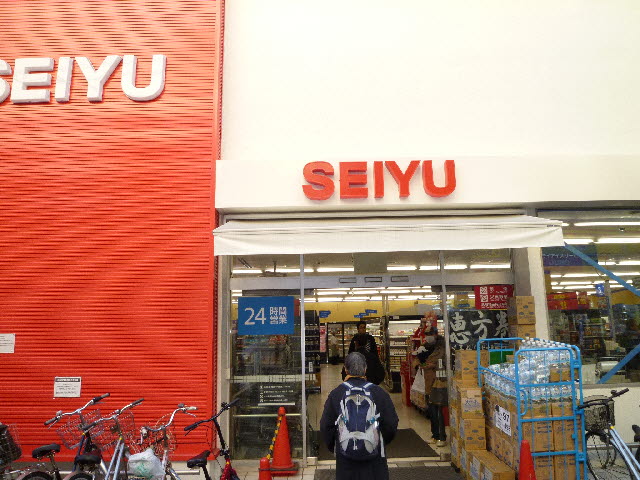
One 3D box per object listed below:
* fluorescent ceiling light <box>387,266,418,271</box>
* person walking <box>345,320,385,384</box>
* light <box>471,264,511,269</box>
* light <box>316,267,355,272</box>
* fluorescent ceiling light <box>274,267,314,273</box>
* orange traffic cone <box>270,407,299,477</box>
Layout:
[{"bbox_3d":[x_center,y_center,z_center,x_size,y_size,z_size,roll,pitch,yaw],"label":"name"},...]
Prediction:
[{"bbox_3d":[1.804,0.707,11.344,1.220,0.100,0.160,-1,-11,-2],"label":"fluorescent ceiling light"},{"bbox_3d":[0.793,2.323,8.030,0.650,1.790,0.450,-1,-11,-2],"label":"person walking"},{"bbox_3d":[4.314,0.663,11.427,1.220,0.100,0.160,-1,-11,-2],"label":"light"},{"bbox_3d":[0.526,0.733,11.300,1.220,0.100,0.160,-1,-11,-2],"label":"light"},{"bbox_3d":[-0.731,0.760,11.257,1.220,0.100,0.160,-1,-11,-2],"label":"fluorescent ceiling light"},{"bbox_3d":[-0.429,2.380,5.541,0.350,0.720,0.350,-1,-11,-2],"label":"orange traffic cone"}]

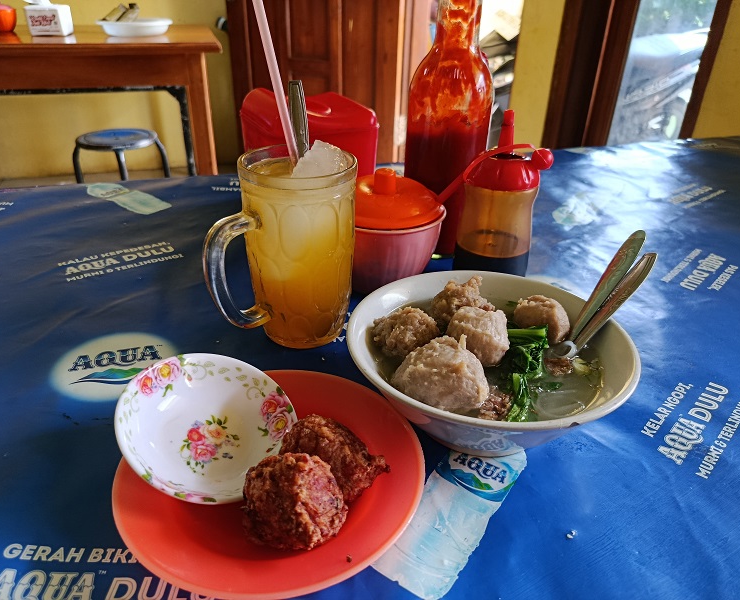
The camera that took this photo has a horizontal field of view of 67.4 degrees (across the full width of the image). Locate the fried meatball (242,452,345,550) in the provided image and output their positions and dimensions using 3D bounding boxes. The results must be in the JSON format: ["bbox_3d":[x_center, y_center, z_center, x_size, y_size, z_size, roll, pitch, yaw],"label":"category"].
[{"bbox_3d":[-0.033,0.089,0.245,0.045,0.043,0.043,2,29,0],"label":"fried meatball"}]

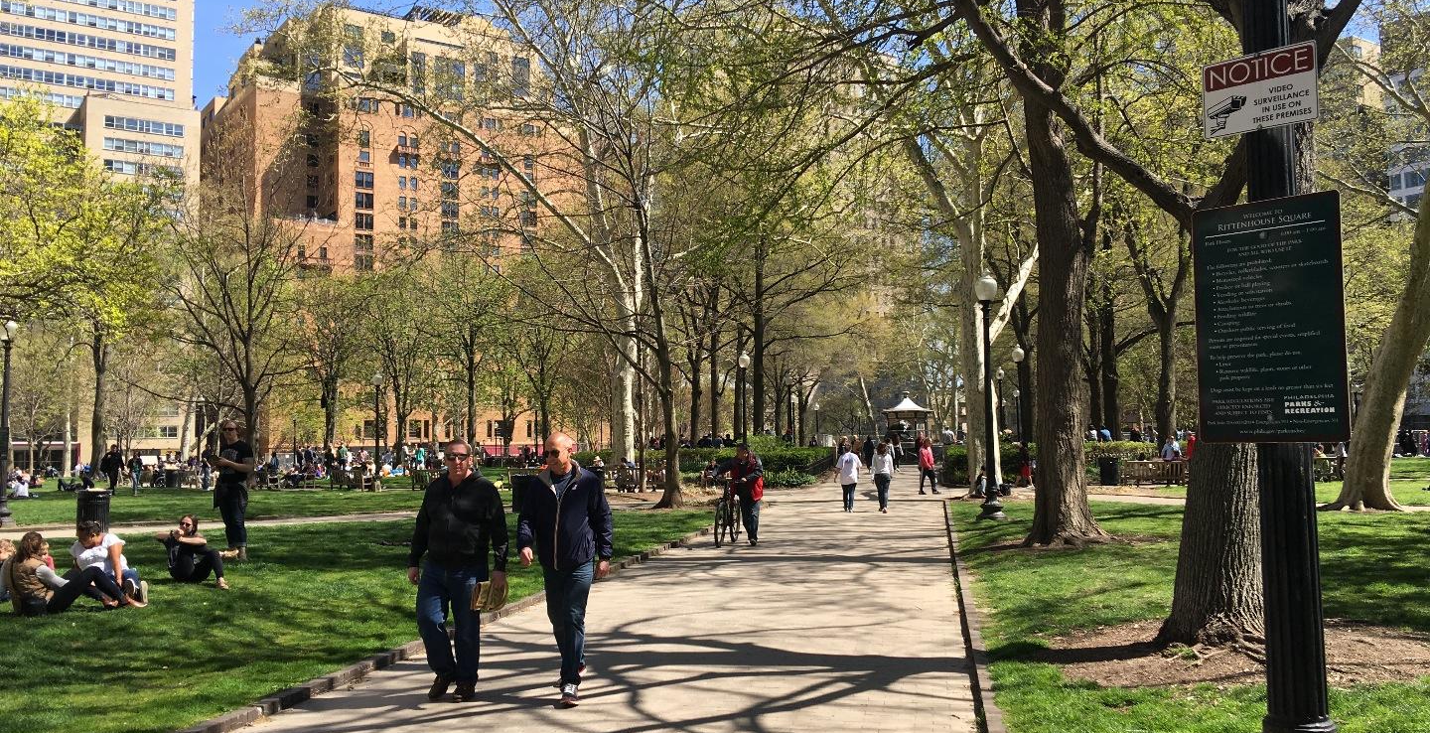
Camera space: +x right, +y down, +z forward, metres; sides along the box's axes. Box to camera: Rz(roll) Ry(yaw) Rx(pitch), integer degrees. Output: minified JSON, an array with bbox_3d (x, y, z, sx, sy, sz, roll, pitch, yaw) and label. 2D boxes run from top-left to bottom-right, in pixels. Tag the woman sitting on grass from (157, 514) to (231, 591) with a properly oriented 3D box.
[{"bbox_3d":[-5.786,2.065,13.300,0.570,0.780,0.840,3,-5,-43],"label":"woman sitting on grass"}]

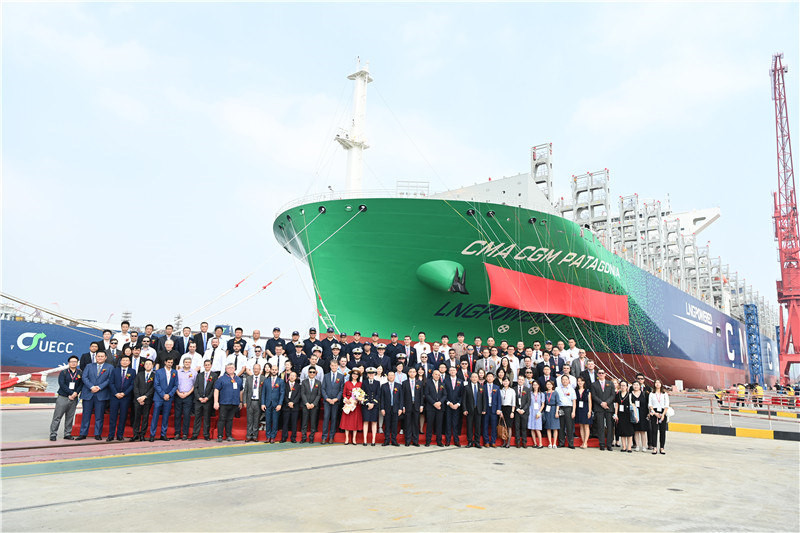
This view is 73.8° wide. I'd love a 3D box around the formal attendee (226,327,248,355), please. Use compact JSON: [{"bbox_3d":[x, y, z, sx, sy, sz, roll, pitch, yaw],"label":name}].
[{"bbox_3d":[-4.452,2.514,14.350,0.520,1.740,0.320,4,-11,-10],"label":"formal attendee"}]

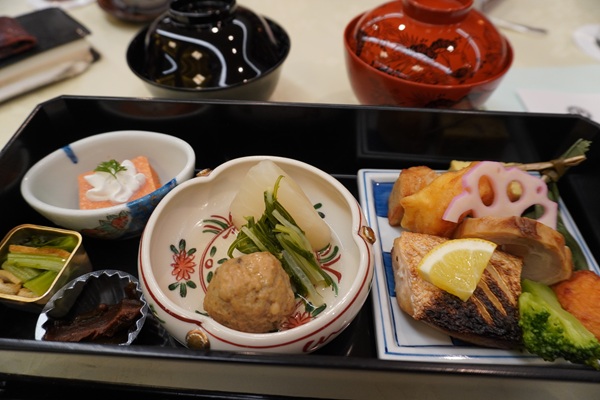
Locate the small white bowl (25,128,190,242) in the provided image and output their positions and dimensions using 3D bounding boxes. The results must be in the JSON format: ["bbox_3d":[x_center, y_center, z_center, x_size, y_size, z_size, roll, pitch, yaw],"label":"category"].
[{"bbox_3d":[-0.112,-0.005,0.253,0.097,0.043,0.070,-9,49,-9],"label":"small white bowl"}]

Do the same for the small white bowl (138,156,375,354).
[{"bbox_3d":[-0.021,0.032,0.218,0.118,0.049,0.118,1,48,-1],"label":"small white bowl"}]

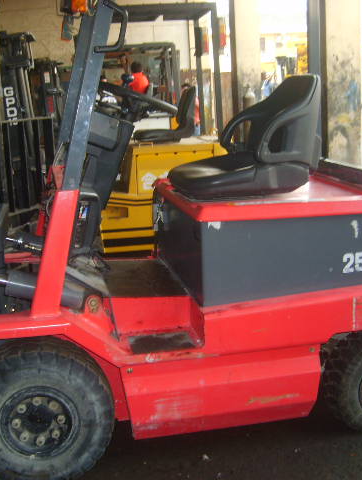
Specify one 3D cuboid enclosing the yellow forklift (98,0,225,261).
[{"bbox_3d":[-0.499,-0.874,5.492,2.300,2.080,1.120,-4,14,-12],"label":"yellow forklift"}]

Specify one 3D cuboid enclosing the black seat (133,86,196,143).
[{"bbox_3d":[-0.140,-1.065,5.557,0.550,0.460,0.480,-4,13,-7],"label":"black seat"}]

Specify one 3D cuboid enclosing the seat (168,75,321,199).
[{"bbox_3d":[0.284,-0.505,3.143,0.660,0.525,0.500,-5,13,-11],"label":"seat"}]

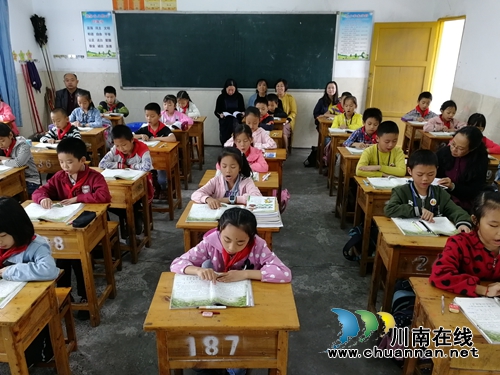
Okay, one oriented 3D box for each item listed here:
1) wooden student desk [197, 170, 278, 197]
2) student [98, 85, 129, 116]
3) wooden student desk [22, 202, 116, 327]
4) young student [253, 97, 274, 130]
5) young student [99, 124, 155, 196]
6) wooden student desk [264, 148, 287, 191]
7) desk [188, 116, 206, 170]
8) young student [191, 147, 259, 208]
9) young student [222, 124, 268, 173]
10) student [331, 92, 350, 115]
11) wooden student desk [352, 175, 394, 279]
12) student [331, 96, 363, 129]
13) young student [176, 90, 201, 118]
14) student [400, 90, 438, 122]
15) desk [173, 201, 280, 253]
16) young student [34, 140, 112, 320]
[{"bbox_3d":[-0.076,0.282,3.264,0.609,0.750,0.381,1,21,3],"label":"wooden student desk"},{"bbox_3d":[-1.997,-0.947,5.882,0.470,1.130,0.580,1,21,2],"label":"student"},{"bbox_3d":[-1.258,0.521,2.611,0.609,0.750,0.381,1,21,2],"label":"wooden student desk"},{"bbox_3d":[0.120,-0.558,4.912,0.450,1.100,0.580,1,21,2],"label":"young student"},{"bbox_3d":[-1.057,-0.013,3.465,0.470,1.090,0.580,1,21,2],"label":"young student"},{"bbox_3d":[0.057,0.019,3.944,0.600,0.753,0.380,1,21,3],"label":"wooden student desk"},{"bbox_3d":[-0.939,-0.644,5.705,0.600,0.753,0.380,1,21,3],"label":"desk"},{"bbox_3d":[-0.155,0.250,2.842,0.474,1.133,0.567,1,21,4],"label":"young student"},{"bbox_3d":[-0.072,0.007,3.433,0.453,1.154,0.567,1,21,4],"label":"young student"},{"bbox_3d":[1.267,-0.788,5.532,0.433,1.102,0.567,2,22,6],"label":"student"},{"bbox_3d":[1.165,0.318,3.177,0.618,0.763,0.381,0,21,-1],"label":"wooden student desk"},{"bbox_3d":[1.213,-0.580,4.955,0.470,1.120,0.580,1,21,2],"label":"student"},{"bbox_3d":[-0.967,-0.903,5.894,0.457,1.076,0.589,1,21,3],"label":"young student"},{"bbox_3d":[2.339,-0.782,5.503,0.470,1.120,0.580,1,21,2],"label":"student"},{"bbox_3d":[-0.114,0.521,2.615,0.600,0.753,0.380,1,21,4],"label":"desk"},{"bbox_3d":[-1.185,0.258,2.726,0.520,1.170,0.630,1,21,4],"label":"young student"}]

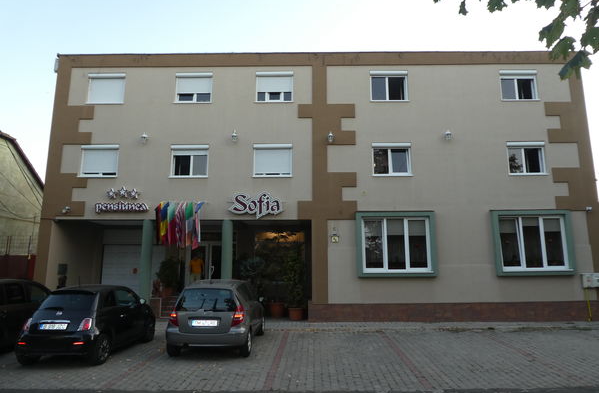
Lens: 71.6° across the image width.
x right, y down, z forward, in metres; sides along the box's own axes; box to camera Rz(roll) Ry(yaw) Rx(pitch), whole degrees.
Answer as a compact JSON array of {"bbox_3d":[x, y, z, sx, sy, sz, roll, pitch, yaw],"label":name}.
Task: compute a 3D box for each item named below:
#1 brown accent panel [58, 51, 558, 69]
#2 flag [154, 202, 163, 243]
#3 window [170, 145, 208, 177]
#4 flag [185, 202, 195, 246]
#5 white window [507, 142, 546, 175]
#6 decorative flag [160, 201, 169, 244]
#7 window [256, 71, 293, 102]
[{"bbox_3d":[0.622,-5.008,15.313,19.097,0.536,0.120,0,-10,1],"label":"brown accent panel"},{"bbox_3d":[-4.625,0.914,13.843,0.265,1.356,0.350,0,-10,1],"label":"flag"},{"bbox_3d":[-3.787,-1.176,14.384,1.328,1.170,0.180,0,-10,0],"label":"window"},{"bbox_3d":[-3.605,0.942,13.825,0.306,1.460,0.350,0,-10,1],"label":"flag"},{"bbox_3d":[7.822,-1.274,14.325,1.341,1.167,0.180,0,-10,0],"label":"white window"},{"bbox_3d":[-4.625,0.918,14.376,0.275,1.496,0.300,0,-9,0],"label":"decorative flag"},{"bbox_3d":[-0.883,-3.859,14.835,1.341,1.156,0.180,0,-10,0],"label":"window"}]

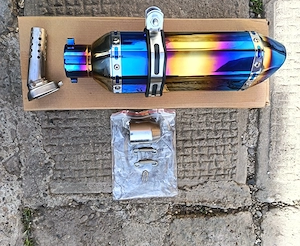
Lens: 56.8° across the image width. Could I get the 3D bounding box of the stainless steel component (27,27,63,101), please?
[{"bbox_3d":[-0.176,-0.099,0.474,0.057,0.055,0.125,5,92,-5],"label":"stainless steel component"}]

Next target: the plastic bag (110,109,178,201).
[{"bbox_3d":[-0.009,0.072,0.609,0.144,0.042,0.197,-1,93,-5],"label":"plastic bag"}]

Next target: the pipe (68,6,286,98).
[{"bbox_3d":[0.046,-0.118,0.469,0.372,0.102,0.144,-1,93,-5],"label":"pipe"}]

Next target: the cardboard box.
[{"bbox_3d":[-0.005,-0.112,0.569,0.462,0.105,0.167,-1,93,-5],"label":"cardboard box"}]

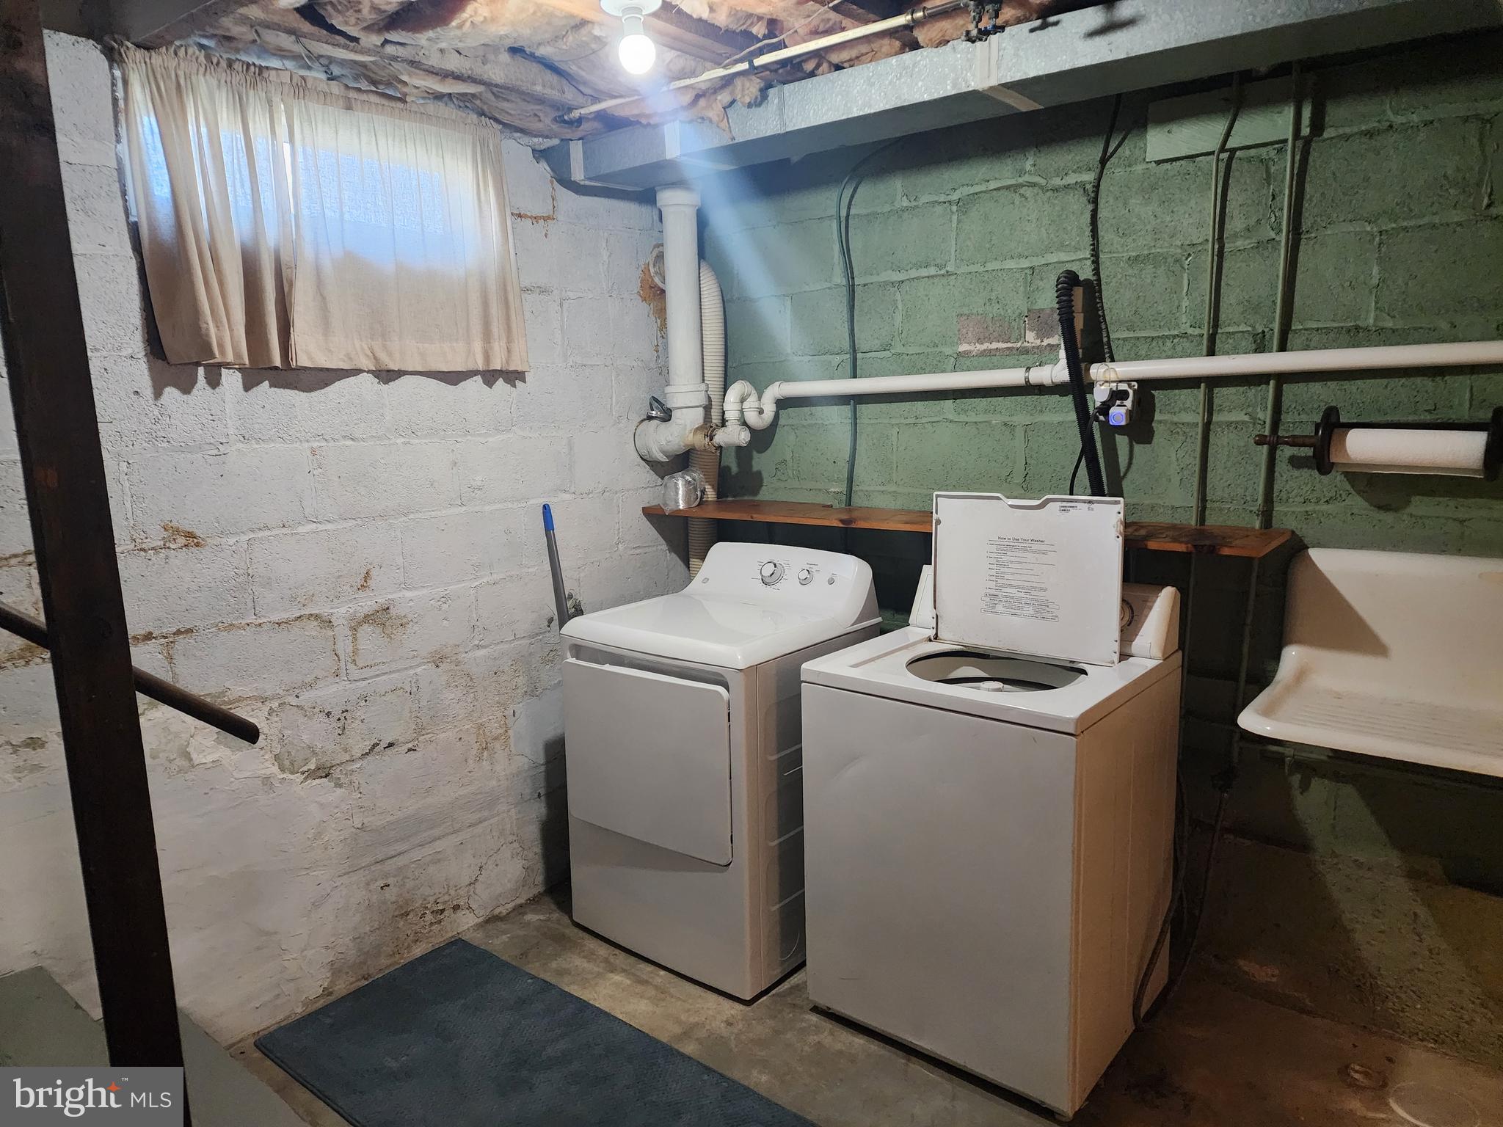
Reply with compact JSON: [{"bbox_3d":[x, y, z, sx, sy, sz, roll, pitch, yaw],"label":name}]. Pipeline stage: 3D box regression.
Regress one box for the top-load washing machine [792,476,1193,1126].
[{"bbox_3d":[0.608,0.494,2.502,0.690,1.295,0.650,6,12,40],"label":"top-load washing machine"}]

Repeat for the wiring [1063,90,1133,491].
[{"bbox_3d":[0.905,-0.679,2.604,0.165,1.016,0.090,5,11,39],"label":"wiring"}]

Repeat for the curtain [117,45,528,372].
[{"bbox_3d":[-1.034,-0.846,2.579,0.120,0.685,1.020,6,12,40],"label":"curtain"}]

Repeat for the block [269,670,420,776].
[{"bbox_3d":[-1.106,0.399,2.648,0.160,0.203,0.405,5,11,39],"label":"block"}]

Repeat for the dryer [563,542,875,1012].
[{"bbox_3d":[-0.080,0.518,2.899,0.683,1.070,0.653,6,12,40],"label":"dryer"}]

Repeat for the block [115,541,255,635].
[{"bbox_3d":[-1.426,0.057,2.371,0.170,0.205,0.390,6,12,40],"label":"block"}]

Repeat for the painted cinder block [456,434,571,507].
[{"bbox_3d":[-0.753,-0.288,3.009,0.160,0.203,0.405,5,11,39],"label":"painted cinder block"}]

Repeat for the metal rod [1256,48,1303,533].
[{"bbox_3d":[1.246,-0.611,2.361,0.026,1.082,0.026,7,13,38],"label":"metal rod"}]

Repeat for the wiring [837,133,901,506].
[{"bbox_3d":[0.357,-0.718,3.098,0.240,1.100,0.050,6,12,37],"label":"wiring"}]

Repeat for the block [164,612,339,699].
[{"bbox_3d":[-1.291,0.233,2.553,0.170,0.205,0.410,6,12,40],"label":"block"}]

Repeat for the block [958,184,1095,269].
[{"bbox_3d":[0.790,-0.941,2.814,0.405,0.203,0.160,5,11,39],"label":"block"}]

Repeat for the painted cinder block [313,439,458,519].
[{"bbox_3d":[-1.017,-0.232,2.686,0.160,0.203,0.405,5,11,39],"label":"painted cinder block"}]

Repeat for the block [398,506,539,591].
[{"bbox_3d":[-0.870,-0.058,2.890,0.160,0.203,0.405,5,11,39],"label":"block"}]

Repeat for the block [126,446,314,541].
[{"bbox_3d":[-1.280,-0.172,2.363,0.160,0.203,0.405,5,11,39],"label":"block"}]

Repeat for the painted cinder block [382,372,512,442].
[{"bbox_3d":[-0.920,-0.472,2.894,0.170,0.200,0.405,6,12,40],"label":"painted cinder block"}]

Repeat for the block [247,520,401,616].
[{"bbox_3d":[-1.124,-0.002,2.578,0.160,0.203,0.405,5,11,39],"label":"block"}]

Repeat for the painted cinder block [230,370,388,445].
[{"bbox_3d":[-1.180,-0.415,2.597,0.170,0.200,0.400,6,12,40],"label":"painted cinder block"}]

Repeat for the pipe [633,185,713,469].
[{"bbox_3d":[-0.267,-0.770,3.249,0.290,0.860,0.160,6,12,40],"label":"pipe"}]

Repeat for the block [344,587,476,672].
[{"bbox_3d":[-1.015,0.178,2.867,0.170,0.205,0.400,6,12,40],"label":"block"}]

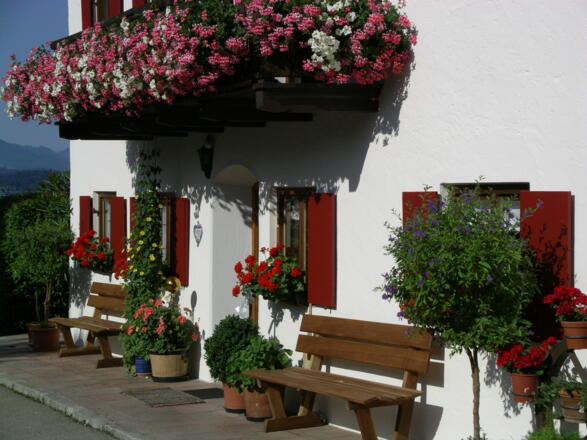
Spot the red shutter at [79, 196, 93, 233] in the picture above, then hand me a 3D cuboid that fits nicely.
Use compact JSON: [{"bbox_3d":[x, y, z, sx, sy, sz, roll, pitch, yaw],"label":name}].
[{"bbox_3d":[-2.590,0.164,17.730,0.040,0.910,0.460,0,1,-25],"label":"red shutter"}]

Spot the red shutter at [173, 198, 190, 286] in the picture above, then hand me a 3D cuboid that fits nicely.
[{"bbox_3d":[-1.173,0.230,14.909,0.050,0.900,0.520,0,1,-22],"label":"red shutter"}]

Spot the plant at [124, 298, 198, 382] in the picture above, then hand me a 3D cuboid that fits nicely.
[{"bbox_3d":[-1.340,1.227,14.500,0.660,0.840,0.680,0,1,-25],"label":"plant"}]

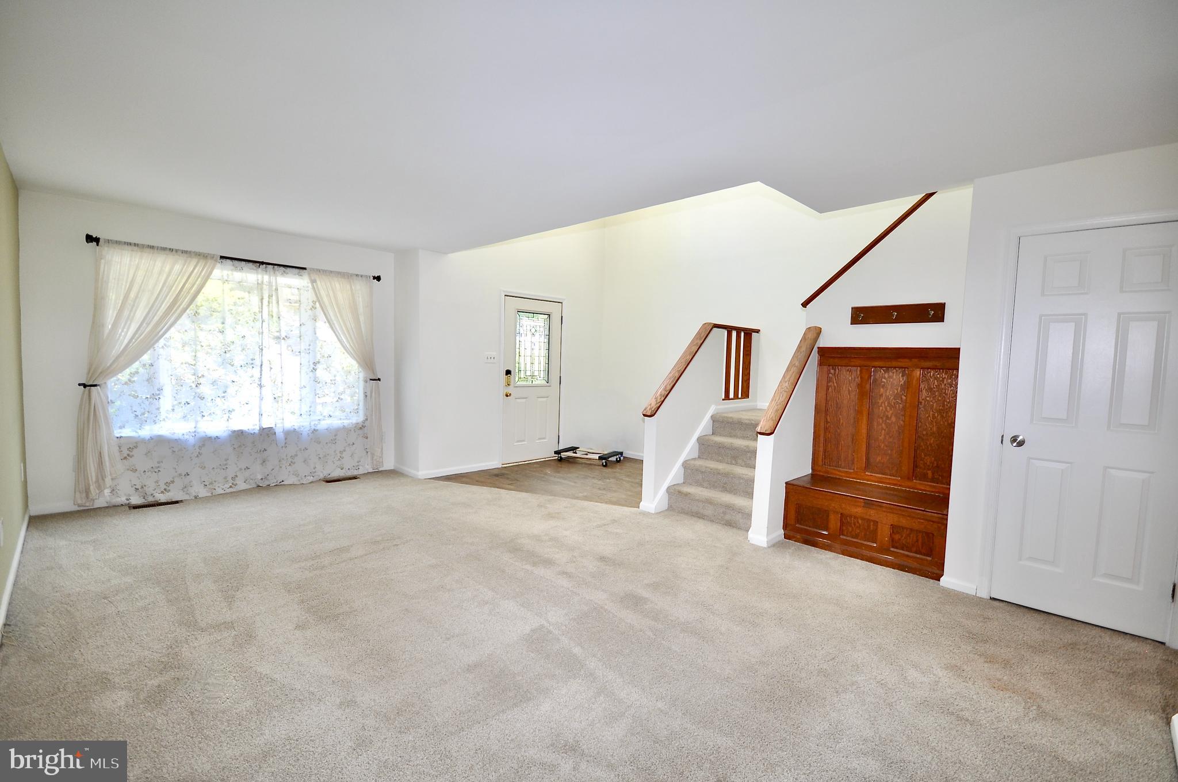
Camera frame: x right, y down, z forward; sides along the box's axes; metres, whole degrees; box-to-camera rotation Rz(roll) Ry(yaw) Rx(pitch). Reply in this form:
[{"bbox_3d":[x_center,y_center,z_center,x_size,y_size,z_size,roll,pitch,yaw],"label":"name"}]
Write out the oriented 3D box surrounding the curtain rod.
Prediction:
[{"bbox_3d":[-3.050,-1.186,4.525,0.100,0.075,2.240,5,5,45],"label":"curtain rod"}]

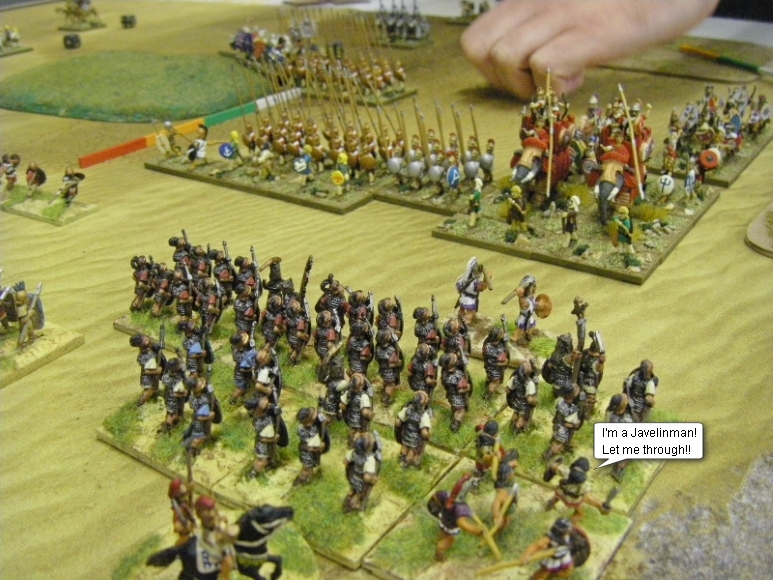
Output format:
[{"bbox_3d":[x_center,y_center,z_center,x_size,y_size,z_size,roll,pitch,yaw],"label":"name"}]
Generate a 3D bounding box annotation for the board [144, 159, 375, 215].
[{"bbox_3d":[-0.060,-0.049,0.381,0.120,0.003,0.021,16,32,32],"label":"board"}]

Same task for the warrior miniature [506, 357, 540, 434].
[{"bbox_3d":[0.032,0.025,0.201,0.007,0.019,0.006,14,31,30],"label":"warrior miniature"}]

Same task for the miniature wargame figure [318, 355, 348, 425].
[{"bbox_3d":[-0.013,0.023,0.206,0.008,0.020,0.008,17,32,32],"label":"miniature wargame figure"}]

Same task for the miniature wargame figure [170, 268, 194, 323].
[{"bbox_3d":[-0.060,0.002,0.249,0.007,0.018,0.007,16,33,32],"label":"miniature wargame figure"}]

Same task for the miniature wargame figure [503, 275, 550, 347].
[{"bbox_3d":[0.040,0.005,0.241,0.011,0.019,0.009,-15,29,-25],"label":"miniature wargame figure"}]

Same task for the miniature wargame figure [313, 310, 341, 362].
[{"bbox_3d":[-0.016,0.014,0.229,0.008,0.018,0.007,10,29,22],"label":"miniature wargame figure"}]

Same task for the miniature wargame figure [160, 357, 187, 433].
[{"bbox_3d":[-0.051,0.026,0.206,0.006,0.019,0.006,22,35,39],"label":"miniature wargame figure"}]

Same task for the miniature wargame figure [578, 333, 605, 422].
[{"bbox_3d":[0.048,0.020,0.200,0.007,0.022,0.008,12,31,26],"label":"miniature wargame figure"}]

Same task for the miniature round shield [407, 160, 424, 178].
[{"bbox_3d":[0.012,-0.051,0.357,0.007,0.007,0.002,17,32,33],"label":"miniature round shield"}]

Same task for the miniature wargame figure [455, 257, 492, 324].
[{"bbox_3d":[0.026,0.000,0.250,0.009,0.020,0.007,13,30,28],"label":"miniature wargame figure"}]

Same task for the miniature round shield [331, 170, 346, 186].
[{"bbox_3d":[-0.020,-0.046,0.349,0.006,0.006,0.002,15,31,30],"label":"miniature round shield"}]

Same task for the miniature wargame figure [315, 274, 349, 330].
[{"bbox_3d":[-0.015,0.005,0.241,0.009,0.021,0.008,17,32,32],"label":"miniature wargame figure"}]

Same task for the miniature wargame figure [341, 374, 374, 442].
[{"bbox_3d":[-0.007,0.027,0.197,0.008,0.018,0.008,16,33,32],"label":"miniature wargame figure"}]

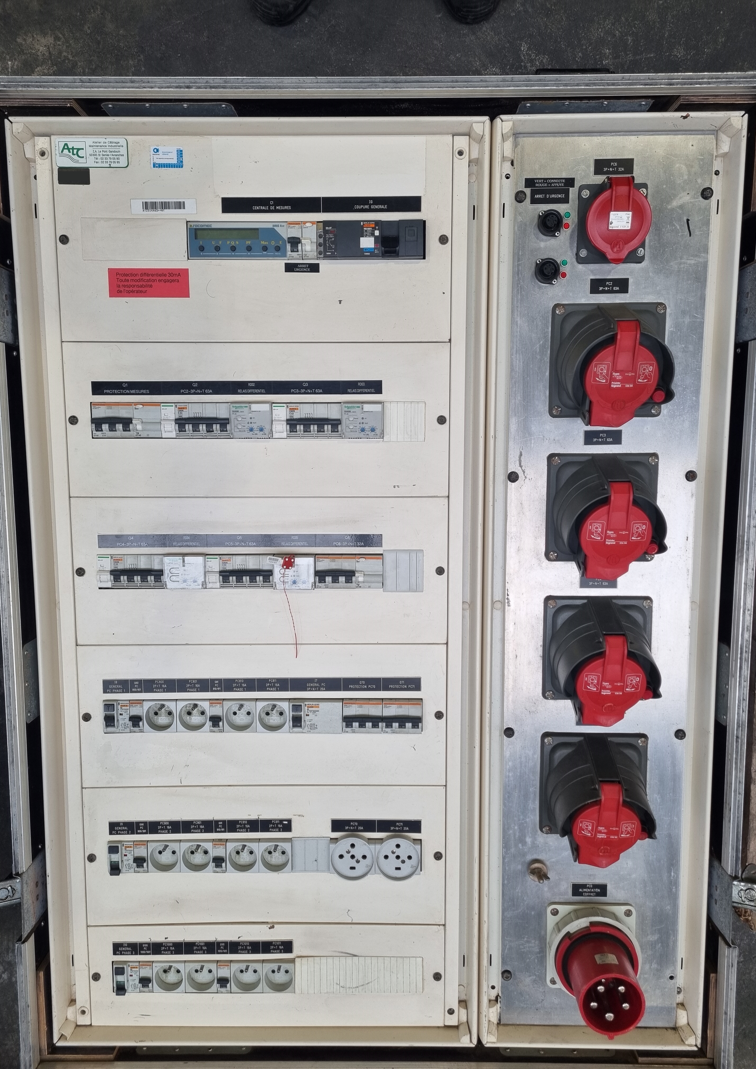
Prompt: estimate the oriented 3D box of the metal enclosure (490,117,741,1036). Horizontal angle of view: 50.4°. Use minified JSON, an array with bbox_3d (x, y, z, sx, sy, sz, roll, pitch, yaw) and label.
[{"bbox_3d":[0.295,0.090,1.138,0.308,0.193,1.231,0,96,0],"label":"metal enclosure"}]

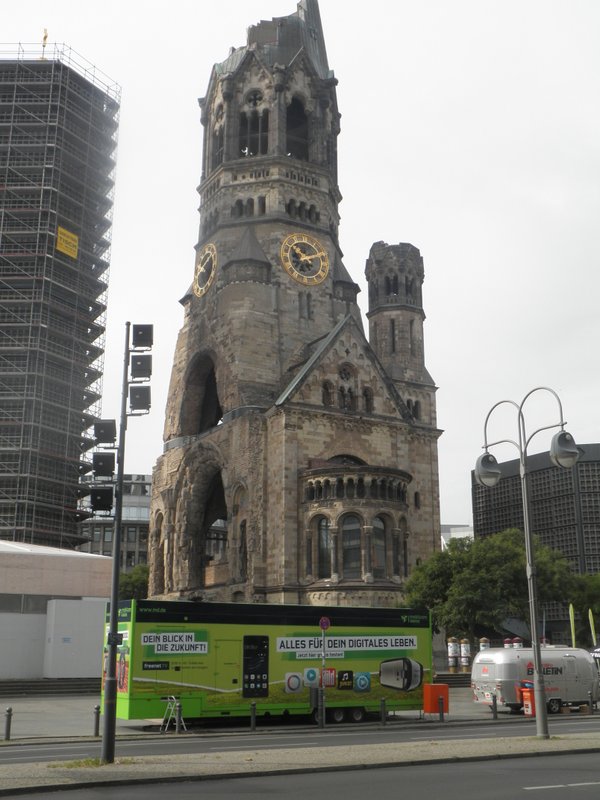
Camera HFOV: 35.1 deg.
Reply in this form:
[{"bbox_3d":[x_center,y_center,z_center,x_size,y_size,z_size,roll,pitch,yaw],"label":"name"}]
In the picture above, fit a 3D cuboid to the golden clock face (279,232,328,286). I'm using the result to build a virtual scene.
[{"bbox_3d":[0.483,-11.777,79.533,4.720,4.720,0.300,9,-18,-29],"label":"golden clock face"}]

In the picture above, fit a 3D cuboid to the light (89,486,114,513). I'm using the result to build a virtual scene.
[{"bbox_3d":[-4.460,2.240,21.373,0.500,0.550,0.350,0,-15,0],"label":"light"}]

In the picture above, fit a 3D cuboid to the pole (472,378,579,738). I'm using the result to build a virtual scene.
[{"bbox_3d":[6.830,4.595,27.906,0.800,10.150,4.100,9,-18,-29],"label":"pole"}]

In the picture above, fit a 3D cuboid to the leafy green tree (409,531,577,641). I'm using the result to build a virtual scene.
[{"bbox_3d":[13.275,13.817,65.693,11.800,9.800,11.500,0,-15,0],"label":"leafy green tree"}]

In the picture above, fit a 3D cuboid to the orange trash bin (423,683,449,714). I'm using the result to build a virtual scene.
[{"bbox_3d":[5.031,11.032,34.925,0.740,1.050,0.650,9,-18,-29],"label":"orange trash bin"}]

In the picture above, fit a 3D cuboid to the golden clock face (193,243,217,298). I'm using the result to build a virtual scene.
[{"bbox_3d":[-8.185,-11.146,81.674,0.300,4.720,4.720,9,-18,-29],"label":"golden clock face"}]

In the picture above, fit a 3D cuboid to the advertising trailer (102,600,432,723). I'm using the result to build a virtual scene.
[{"bbox_3d":[-0.805,9.558,34.377,12.200,4.000,2.550,9,-18,-29],"label":"advertising trailer"}]

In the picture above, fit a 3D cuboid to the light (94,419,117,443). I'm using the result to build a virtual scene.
[{"bbox_3d":[-4.473,0.724,21.790,0.500,0.550,0.350,0,-15,0],"label":"light"}]

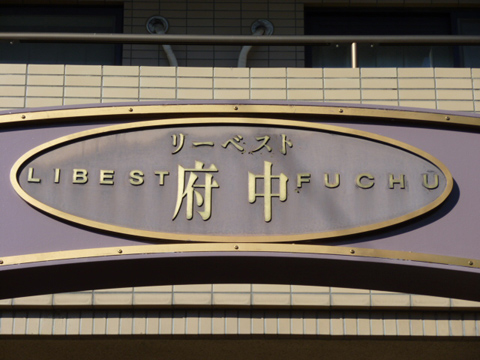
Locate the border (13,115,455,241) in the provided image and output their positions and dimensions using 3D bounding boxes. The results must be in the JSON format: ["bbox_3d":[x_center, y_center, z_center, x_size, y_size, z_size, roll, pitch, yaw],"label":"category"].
[{"bbox_3d":[-0.022,0.002,3.520,1.220,0.375,0.035,1,-22,-1],"label":"border"}]

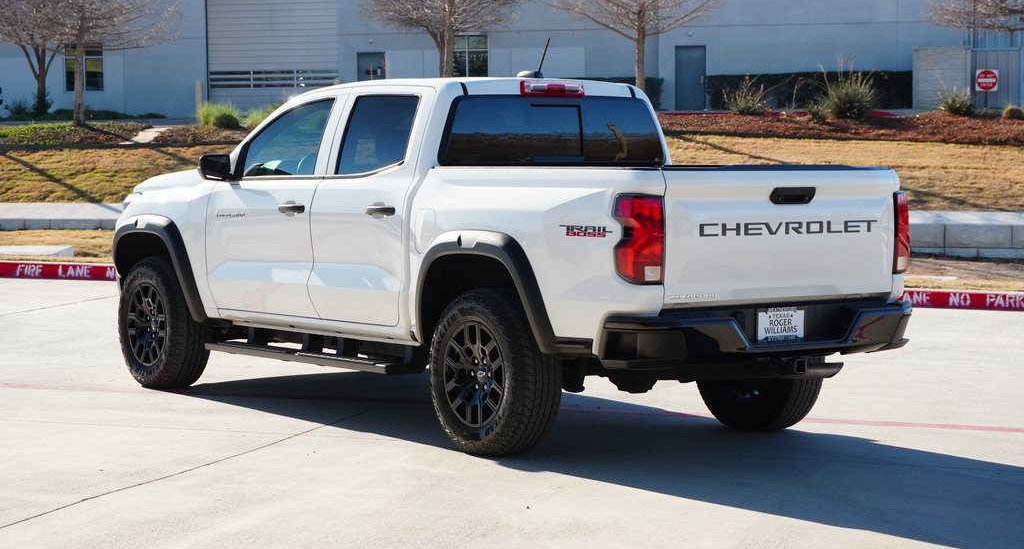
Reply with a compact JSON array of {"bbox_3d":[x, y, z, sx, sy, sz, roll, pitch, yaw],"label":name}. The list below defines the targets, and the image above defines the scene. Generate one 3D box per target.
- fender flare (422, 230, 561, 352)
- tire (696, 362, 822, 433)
[{"bbox_3d":[-0.118,0.082,9.773,0.115,0.580,1.080,-2,4,-37],"label":"fender flare"},{"bbox_3d":[1.279,0.418,10.894,0.272,0.790,0.790,-2,4,-37],"label":"tire"}]

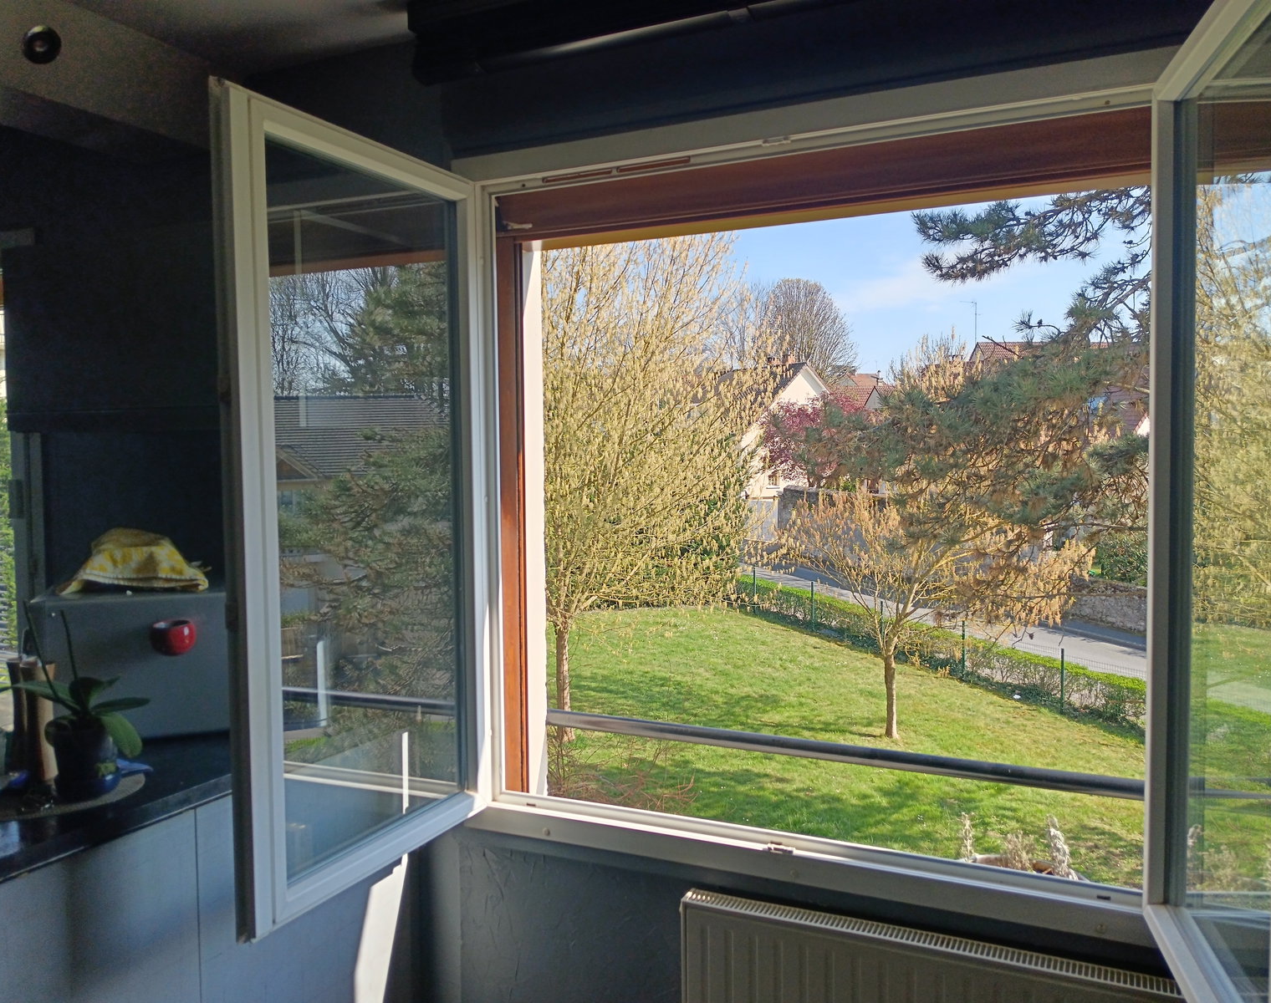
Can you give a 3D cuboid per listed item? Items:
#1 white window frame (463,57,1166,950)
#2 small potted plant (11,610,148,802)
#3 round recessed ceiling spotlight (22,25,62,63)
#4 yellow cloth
[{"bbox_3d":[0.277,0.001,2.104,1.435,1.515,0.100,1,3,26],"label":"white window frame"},{"bbox_3d":[-1.016,0.354,1.893,0.250,0.345,0.200,-2,3,-28],"label":"small potted plant"},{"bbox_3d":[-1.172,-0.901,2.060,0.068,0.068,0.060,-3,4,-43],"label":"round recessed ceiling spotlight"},{"bbox_3d":[-1.152,0.128,2.397,0.330,0.135,0.230,-2,3,-23],"label":"yellow cloth"}]

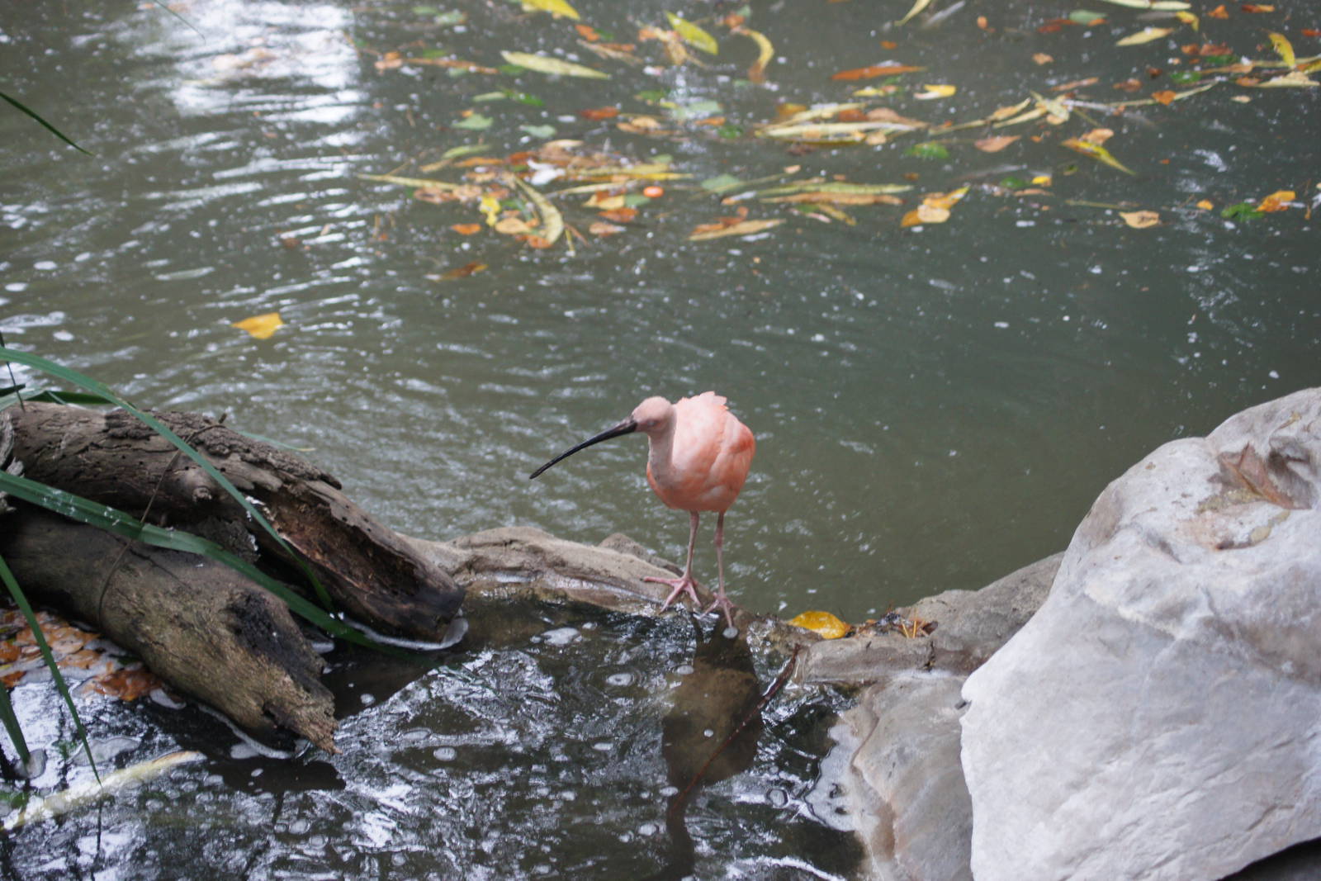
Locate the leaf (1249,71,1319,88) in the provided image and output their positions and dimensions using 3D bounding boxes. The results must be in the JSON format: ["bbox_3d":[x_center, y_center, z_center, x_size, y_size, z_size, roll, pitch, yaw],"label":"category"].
[{"bbox_3d":[1.080,-0.625,5.204,0.106,0.022,0.051,0,29,0],"label":"leaf"}]

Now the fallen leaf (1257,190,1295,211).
[{"bbox_3d":[0.984,-0.385,4.793,0.033,0.013,0.108,17,31,32],"label":"fallen leaf"}]

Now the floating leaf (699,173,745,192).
[{"bbox_3d":[0.099,-0.413,4.845,0.058,0.006,0.055,-20,35,-32],"label":"floating leaf"}]

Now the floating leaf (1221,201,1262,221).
[{"bbox_3d":[0.924,-0.359,4.748,0.054,0.008,0.066,18,34,29],"label":"floating leaf"}]

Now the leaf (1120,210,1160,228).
[{"bbox_3d":[0.755,-0.351,4.722,0.061,0.013,0.057,0,25,0],"label":"leaf"}]

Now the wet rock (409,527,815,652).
[{"bbox_3d":[-0.058,0.192,3.570,0.460,0.115,0.190,5,26,11],"label":"wet rock"}]

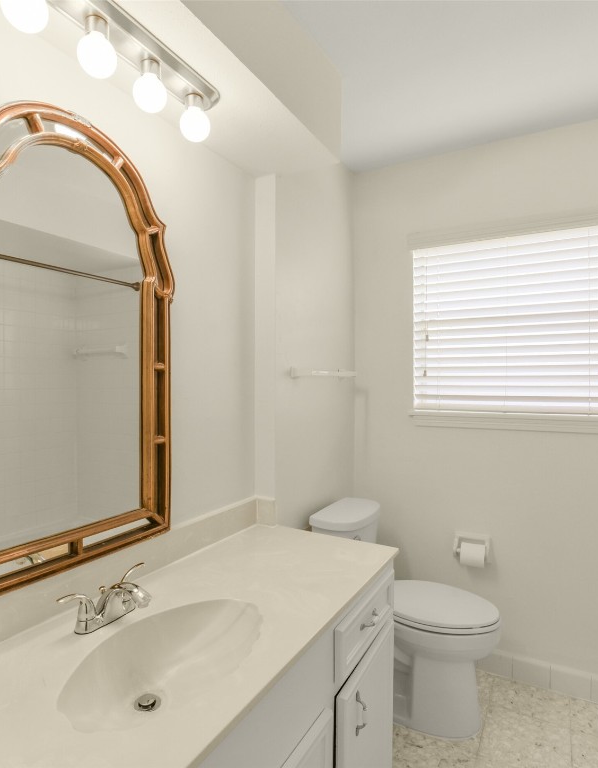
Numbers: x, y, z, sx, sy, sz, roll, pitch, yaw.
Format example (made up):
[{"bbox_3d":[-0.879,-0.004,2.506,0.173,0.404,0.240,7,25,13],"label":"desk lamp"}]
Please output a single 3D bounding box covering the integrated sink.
[{"bbox_3d":[-0.255,0.608,0.913,0.310,0.140,0.465,0,0,30],"label":"integrated sink"}]

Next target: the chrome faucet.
[{"bbox_3d":[-0.415,0.519,1.065,0.185,0.108,0.240,0,0,30],"label":"chrome faucet"}]

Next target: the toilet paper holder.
[{"bbox_3d":[0.818,0.788,2.114,0.165,0.130,0.085,0,0,30],"label":"toilet paper holder"}]

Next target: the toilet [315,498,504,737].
[{"bbox_3d":[0.472,0.951,1.918,0.730,0.765,0.430,0,1,28],"label":"toilet"}]

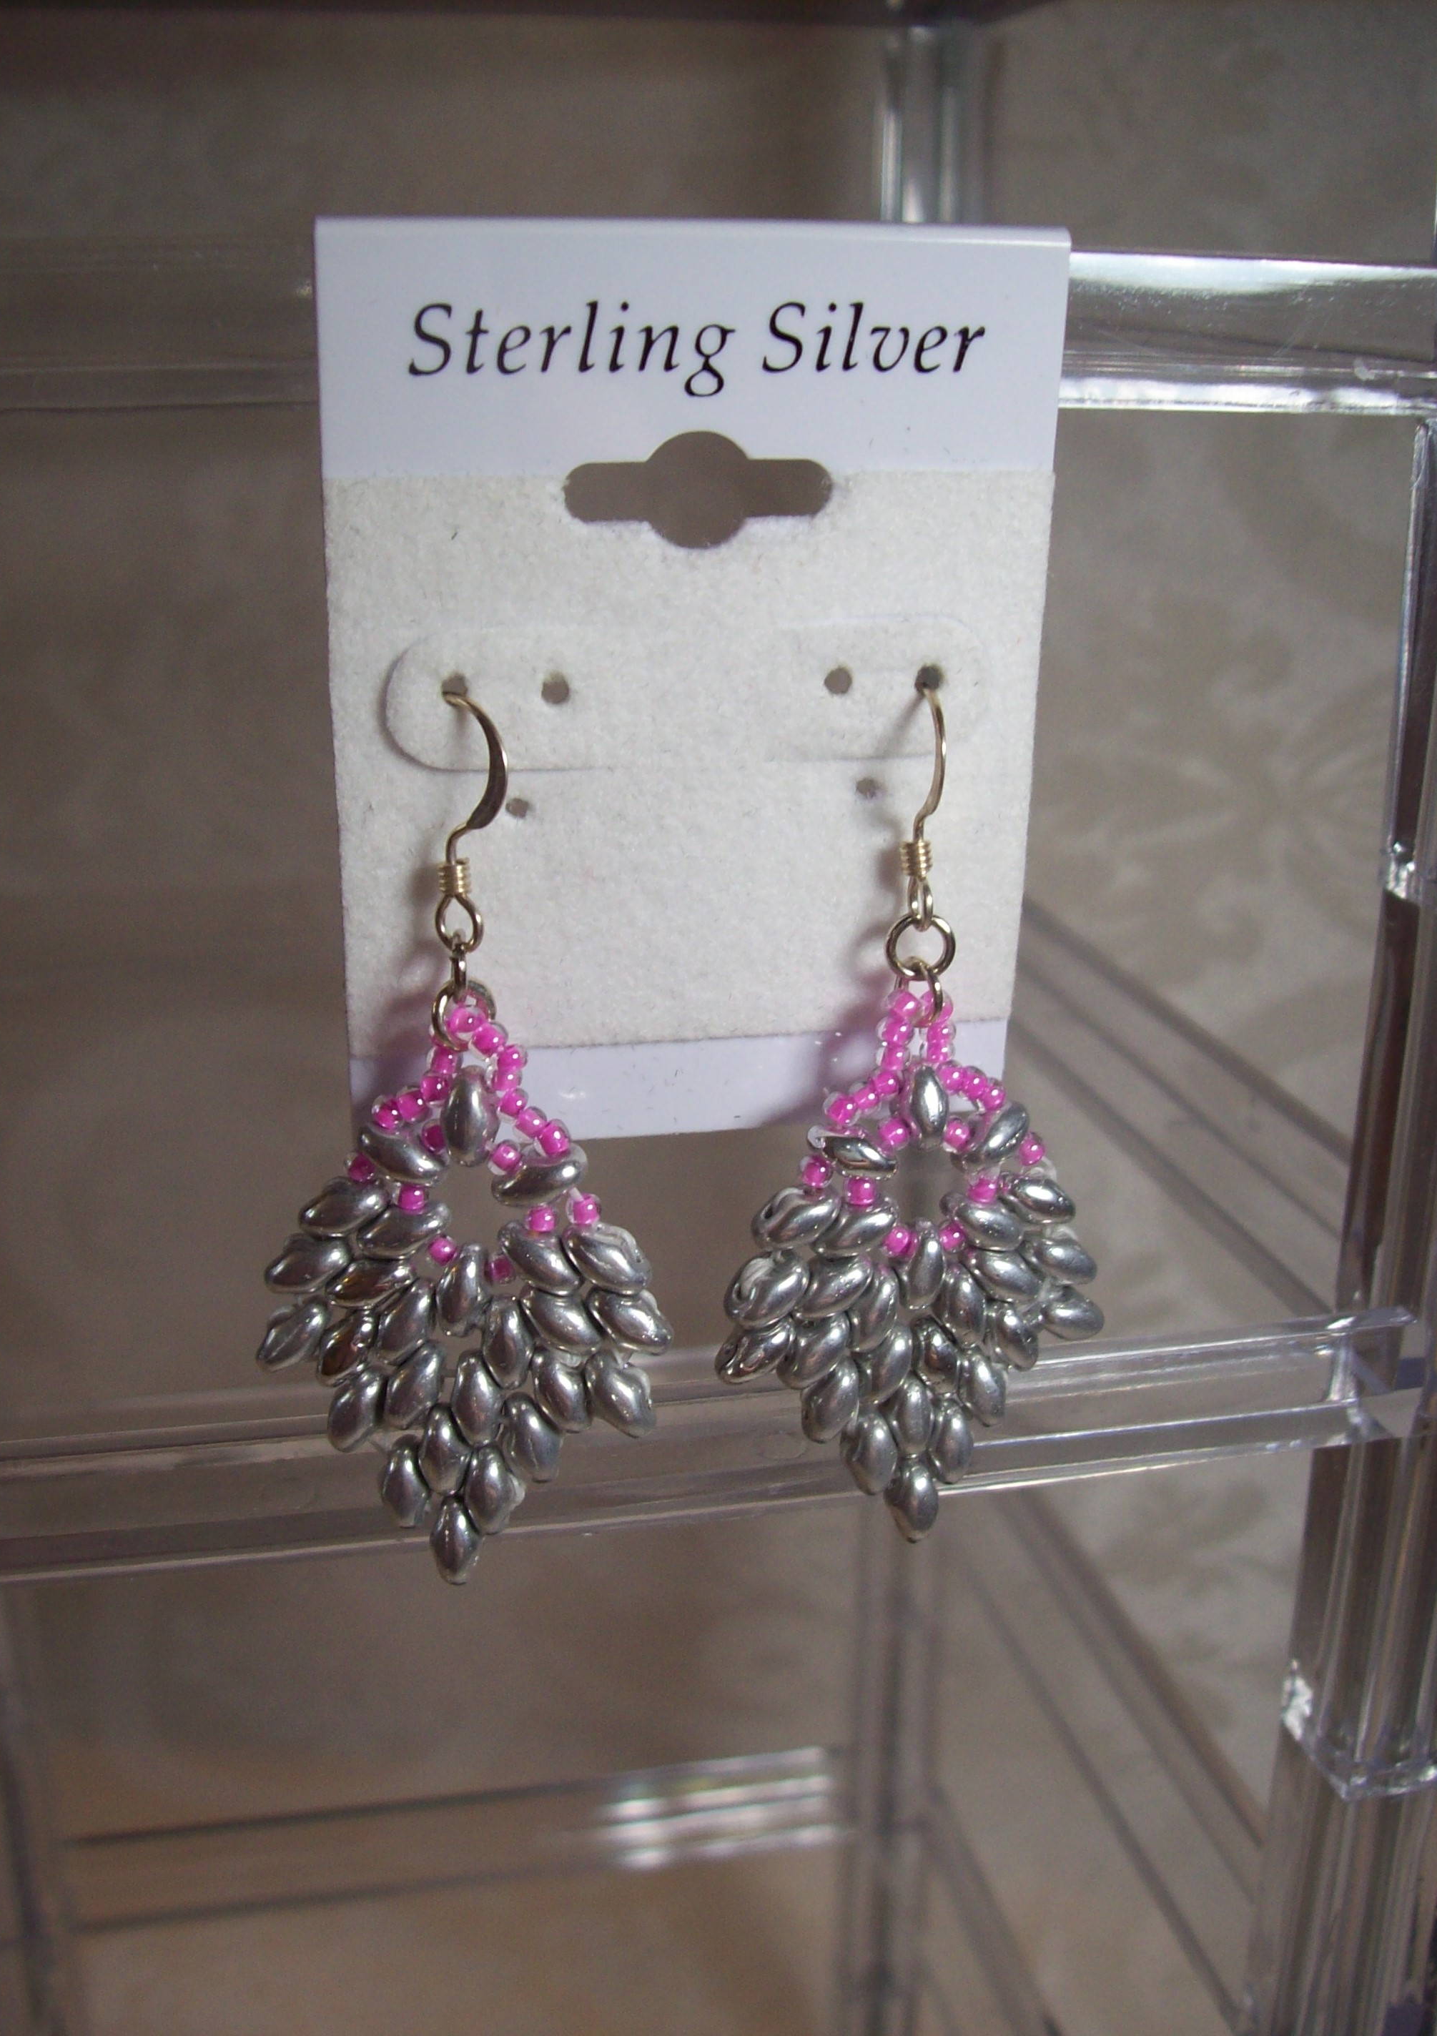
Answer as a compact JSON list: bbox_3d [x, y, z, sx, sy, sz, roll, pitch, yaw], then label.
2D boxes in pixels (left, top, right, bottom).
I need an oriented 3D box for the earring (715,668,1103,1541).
[{"bbox_3d":[0.011,0.007,0.121,0.023,0.053,0.009,-4,21,-12],"label":"earring"}]

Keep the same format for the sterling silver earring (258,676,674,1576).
[{"bbox_3d":[-0.014,0.008,0.115,0.023,0.052,0.009,4,21,7],"label":"sterling silver earring"}]

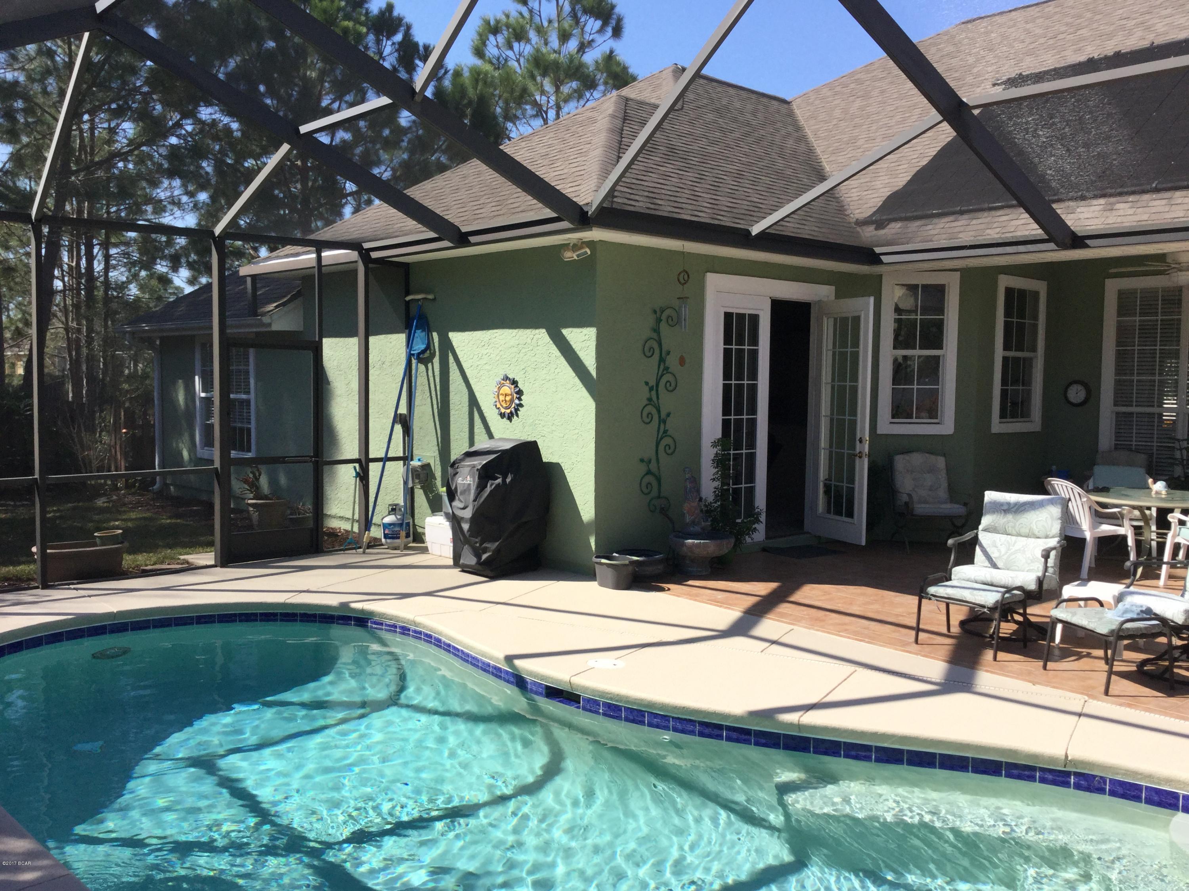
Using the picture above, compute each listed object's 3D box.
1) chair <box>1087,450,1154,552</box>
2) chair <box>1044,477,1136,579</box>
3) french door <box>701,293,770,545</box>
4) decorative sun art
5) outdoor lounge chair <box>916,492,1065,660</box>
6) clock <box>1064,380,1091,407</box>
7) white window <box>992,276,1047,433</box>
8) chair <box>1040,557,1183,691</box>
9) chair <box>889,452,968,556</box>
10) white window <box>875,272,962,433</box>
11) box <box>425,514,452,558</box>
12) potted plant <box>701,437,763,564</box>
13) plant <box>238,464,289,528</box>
[{"bbox_3d":[5.123,0.649,10.443,0.610,0.990,0.660,1,4,8],"label":"chair"},{"bbox_3d":[4.519,0.743,9.848,0.600,0.870,0.570,-1,4,-23],"label":"chair"},{"bbox_3d":[1.409,-0.250,10.532,0.880,2.460,0.090,-3,5,-42],"label":"french door"},{"bbox_3d":[-0.839,-0.450,10.111,0.060,0.440,0.440,-3,5,-43],"label":"decorative sun art"},{"bbox_3d":[2.793,0.850,7.398,0.740,0.950,1.370,5,6,45],"label":"outdoor lounge chair"},{"bbox_3d":[5.673,-0.610,12.525,0.050,0.315,0.315,-3,5,-40],"label":"clock"},{"bbox_3d":[4.877,-1.029,12.234,1.117,1.760,0.100,-3,5,-40],"label":"white window"},{"bbox_3d":[3.457,0.924,6.465,1.370,0.950,0.740,0,4,-16],"label":"chair"},{"bbox_3d":[3.477,0.582,11.150,0.600,0.990,0.670,0,4,-9],"label":"chair"},{"bbox_3d":[3.552,-1.010,11.691,0.830,1.773,0.100,1,4,3],"label":"white window"},{"bbox_3d":[-1.314,0.876,10.292,0.370,0.380,0.550,-3,5,-43],"label":"box"},{"bbox_3d":[1.306,0.522,10.149,0.500,1.180,0.450,-3,5,-42],"label":"potted plant"},{"bbox_3d":[-3.577,0.613,11.500,0.470,0.770,0.500,-3,5,-43],"label":"plant"}]

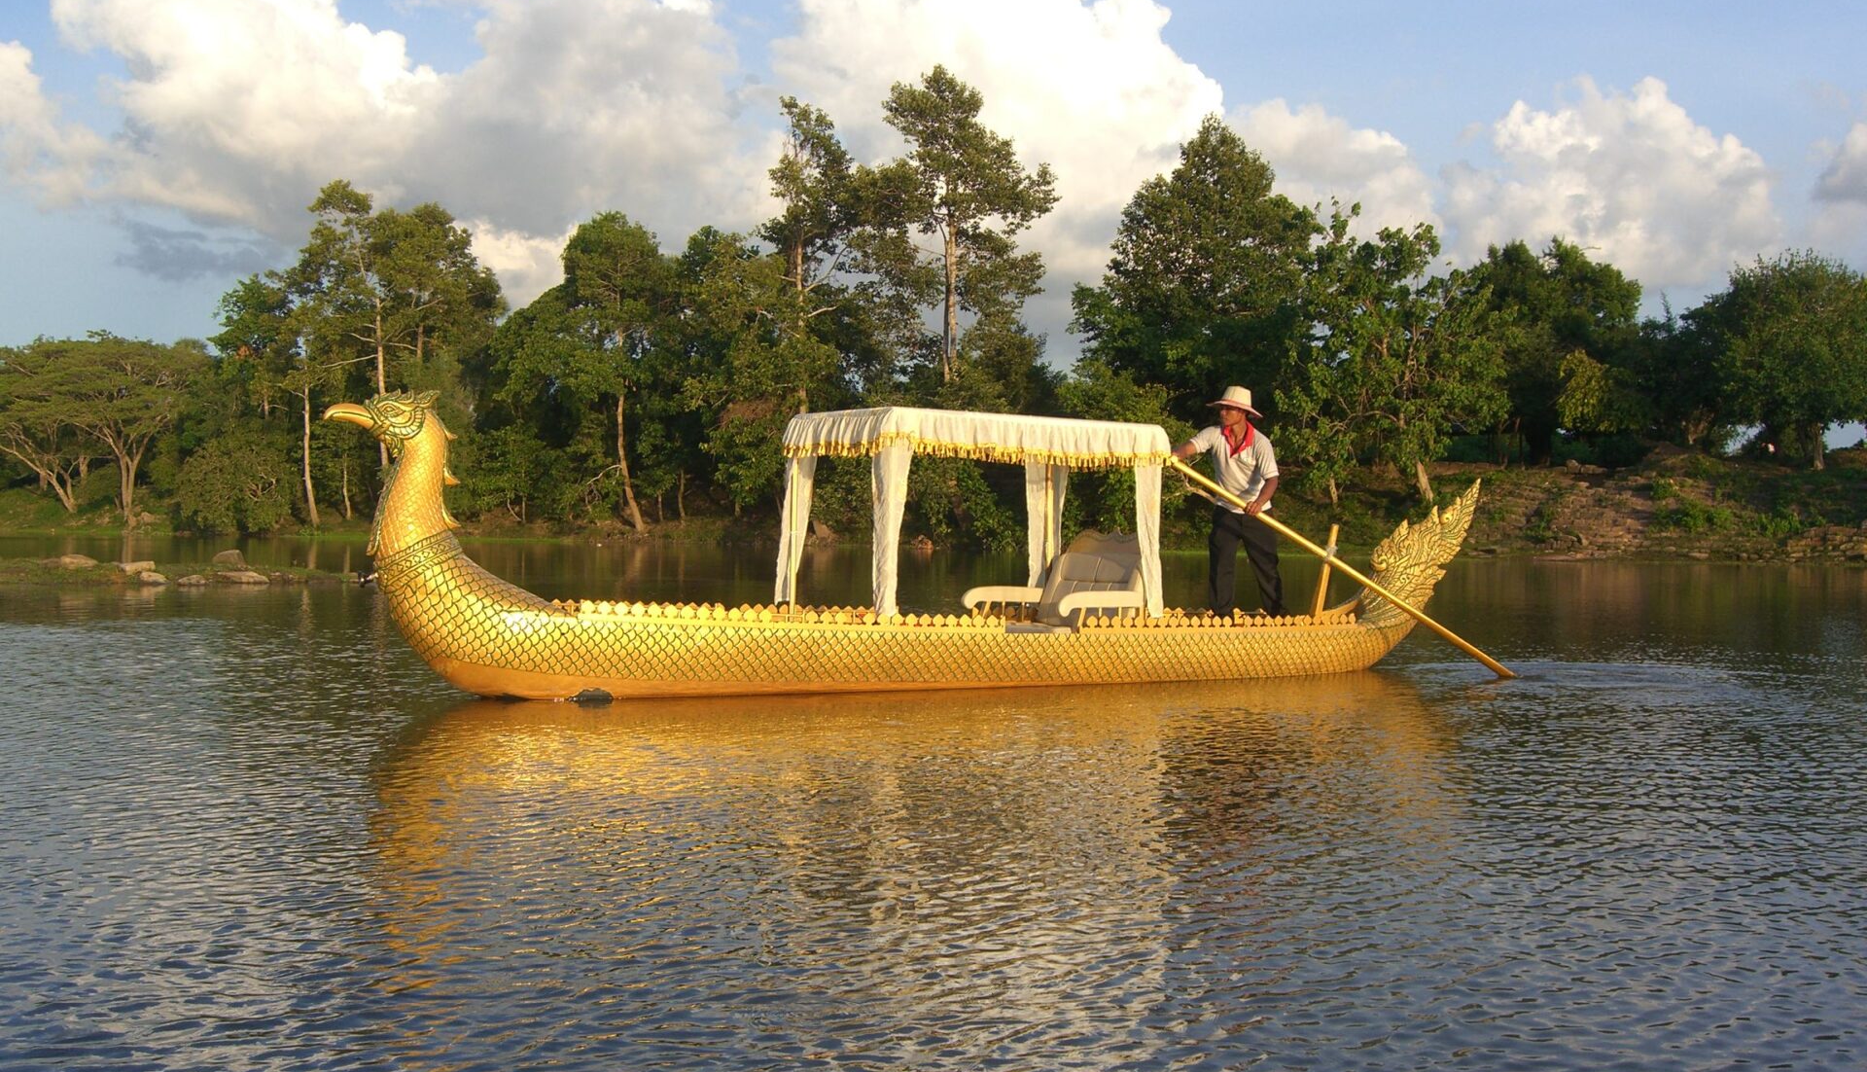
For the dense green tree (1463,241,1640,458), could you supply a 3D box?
[{"bbox_3d":[21.701,-6.482,72.000,6.260,7.890,6.260,1,1,17],"label":"dense green tree"}]

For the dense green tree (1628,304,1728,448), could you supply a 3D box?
[{"bbox_3d":[27.302,-5.765,75.000,4.040,5.390,4.040,1,1,20],"label":"dense green tree"}]

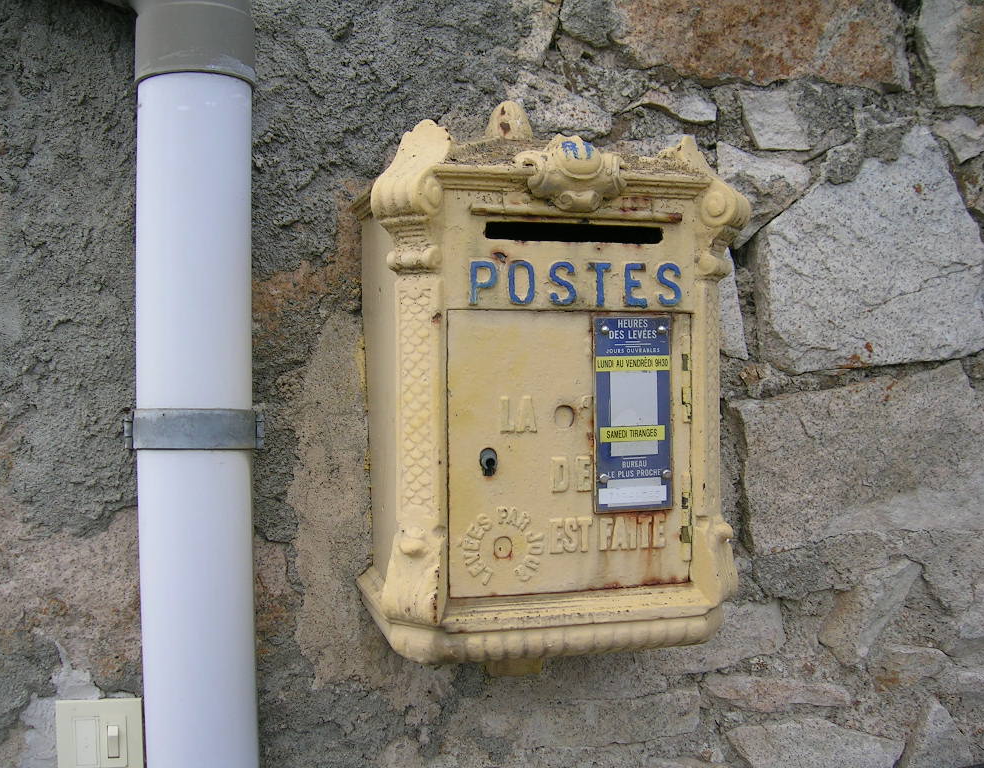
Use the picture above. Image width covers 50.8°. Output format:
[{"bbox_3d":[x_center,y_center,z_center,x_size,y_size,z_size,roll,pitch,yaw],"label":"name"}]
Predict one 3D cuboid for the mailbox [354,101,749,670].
[{"bbox_3d":[0.057,0.001,0.995,0.360,0.590,0.222,0,1,-15],"label":"mailbox"}]

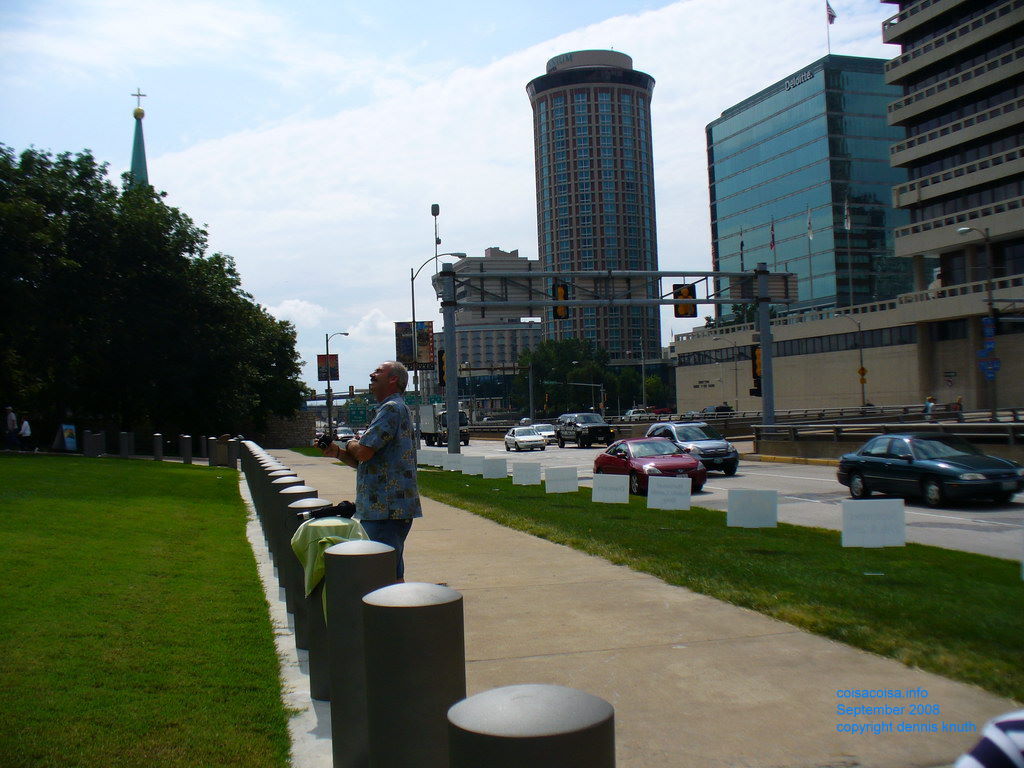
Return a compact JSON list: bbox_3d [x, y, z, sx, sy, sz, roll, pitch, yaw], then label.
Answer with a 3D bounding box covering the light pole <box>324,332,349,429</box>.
[{"bbox_3d":[-14.757,0.390,94.238,2.000,9.900,0.450,-2,-1,-14],"label":"light pole"}]

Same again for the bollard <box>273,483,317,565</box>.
[{"bbox_3d":[-1.577,1.254,8.165,0.285,0.965,0.285,-2,-1,-17],"label":"bollard"}]

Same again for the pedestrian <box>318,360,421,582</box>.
[{"bbox_3d":[-0.789,0.756,6.135,0.580,1.760,0.560,-2,-1,9],"label":"pedestrian"}]

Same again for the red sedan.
[{"bbox_3d":[3.638,2.173,29.564,1.810,1.420,4.700,-2,-1,-13],"label":"red sedan"}]

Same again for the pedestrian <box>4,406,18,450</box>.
[{"bbox_3d":[-20.112,1.789,44.015,0.550,1.730,0.500,-2,-1,12],"label":"pedestrian"}]

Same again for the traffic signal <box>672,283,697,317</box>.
[{"bbox_3d":[6.878,-3.304,43.566,0.920,1.340,0.400,-2,-1,-14],"label":"traffic signal"}]

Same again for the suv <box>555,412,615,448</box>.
[{"bbox_3d":[4.000,2.583,60.800,1.980,1.900,5.100,-2,-1,-17],"label":"suv"}]

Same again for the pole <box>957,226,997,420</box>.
[{"bbox_3d":[27.606,-3.449,64.748,2.500,11.640,0.550,-2,-1,-17],"label":"pole"}]

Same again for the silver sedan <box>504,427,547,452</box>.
[{"bbox_3d":[0.843,3.524,69.835,1.700,1.380,4.450,-2,-1,-15],"label":"silver sedan"}]

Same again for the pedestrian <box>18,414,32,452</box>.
[{"bbox_3d":[-20.619,2.102,46.483,0.550,1.620,0.500,-3,-1,26],"label":"pedestrian"}]

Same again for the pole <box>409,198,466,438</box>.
[{"bbox_3d":[-3.228,-1.513,49.818,2.600,10.100,0.450,-2,-1,-14],"label":"pole"}]

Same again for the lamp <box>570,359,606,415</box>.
[{"bbox_3d":[10.525,1.096,160.001,3.400,9.300,0.500,-2,-1,-14],"label":"lamp"}]

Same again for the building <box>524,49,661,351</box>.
[{"bbox_3d":[21.073,-35.296,266.747,31.000,85.000,31.000,-2,-1,0],"label":"building"}]

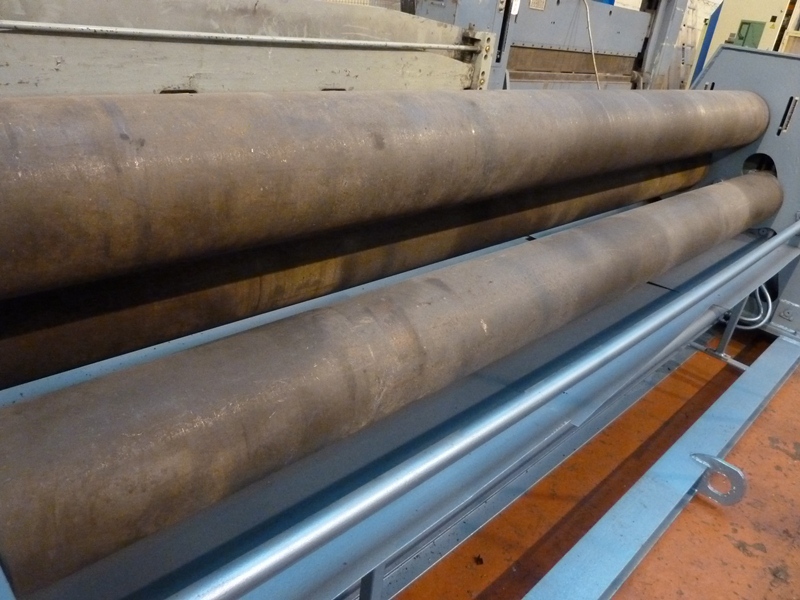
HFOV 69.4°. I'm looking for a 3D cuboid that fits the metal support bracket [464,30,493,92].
[{"bbox_3d":[0.501,-1.435,3.525,0.100,0.370,0.080,-18,35,-41],"label":"metal support bracket"}]

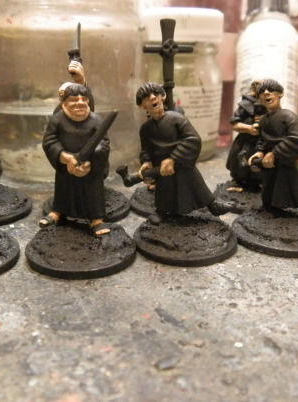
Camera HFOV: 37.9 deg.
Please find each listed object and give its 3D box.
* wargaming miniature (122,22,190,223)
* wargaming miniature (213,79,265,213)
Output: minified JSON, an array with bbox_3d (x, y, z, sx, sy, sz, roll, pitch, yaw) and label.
[{"bbox_3d":[0.007,-0.023,0.123,0.025,0.052,0.025,2,19,4],"label":"wargaming miniature"},{"bbox_3d":[0.033,-0.017,0.130,0.025,0.037,0.025,2,19,5],"label":"wargaming miniature"}]

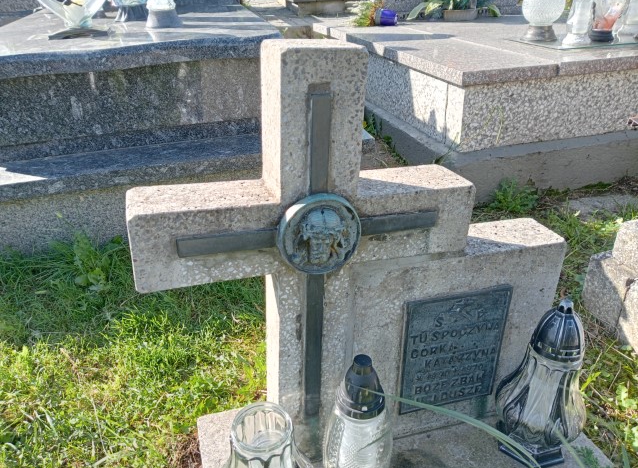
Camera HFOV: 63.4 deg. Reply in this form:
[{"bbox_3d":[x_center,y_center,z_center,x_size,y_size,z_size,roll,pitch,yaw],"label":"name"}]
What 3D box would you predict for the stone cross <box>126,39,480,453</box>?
[{"bbox_3d":[-0.021,0.062,0.873,0.539,0.719,0.140,-6,25,-17],"label":"stone cross"}]

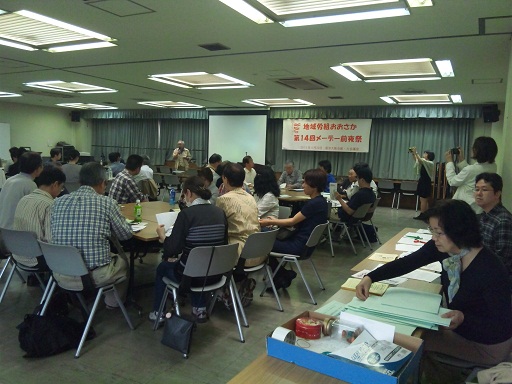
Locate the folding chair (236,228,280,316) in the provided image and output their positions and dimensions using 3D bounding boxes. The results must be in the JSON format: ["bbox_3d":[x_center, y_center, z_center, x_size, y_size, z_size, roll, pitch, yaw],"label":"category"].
[{"bbox_3d":[-0.106,0.708,3.938,0.560,0.780,0.500,7,8,41],"label":"folding chair"}]

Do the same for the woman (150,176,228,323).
[{"bbox_3d":[-0.515,0.511,3.454,0.540,1.240,0.760,-2,7,-36],"label":"woman"}]

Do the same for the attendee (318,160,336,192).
[{"bbox_3d":[1.342,0.009,8.804,0.700,1.290,0.460,3,6,4],"label":"attendee"}]

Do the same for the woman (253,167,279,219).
[{"bbox_3d":[0.045,0.324,5.327,0.700,1.270,0.460,5,7,26],"label":"woman"}]

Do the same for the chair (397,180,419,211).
[{"bbox_3d":[4.137,0.109,11.659,0.500,0.750,0.530,5,6,30],"label":"chair"}]

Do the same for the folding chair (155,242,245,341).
[{"bbox_3d":[-0.432,0.733,3.300,0.500,0.770,0.560,-2,7,-36],"label":"folding chair"}]

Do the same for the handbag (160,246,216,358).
[{"bbox_3d":[-0.453,0.726,2.880,0.370,0.700,0.150,0,6,-27],"label":"handbag"}]

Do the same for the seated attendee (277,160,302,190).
[{"bbox_3d":[0.669,0.027,8.590,0.540,1.240,0.750,3,6,7],"label":"seated attendee"}]

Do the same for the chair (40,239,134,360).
[{"bbox_3d":[-1.292,0.706,3.222,0.500,0.770,0.560,5,6,26],"label":"chair"}]

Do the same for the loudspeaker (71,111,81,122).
[{"bbox_3d":[-6.627,-2.772,15.808,0.300,0.390,0.260,0,16,-23],"label":"loudspeaker"}]

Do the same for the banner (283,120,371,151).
[{"bbox_3d":[1.995,-1.648,12.541,2.700,0.920,0.050,5,6,28],"label":"banner"}]

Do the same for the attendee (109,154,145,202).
[{"bbox_3d":[-1.589,0.179,5.730,0.720,1.310,0.520,-2,7,-35],"label":"attendee"}]

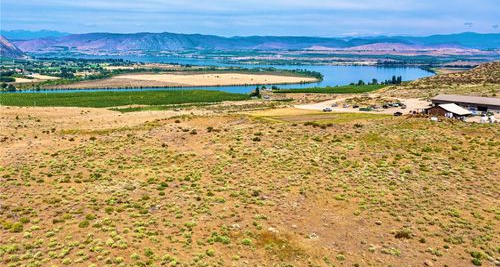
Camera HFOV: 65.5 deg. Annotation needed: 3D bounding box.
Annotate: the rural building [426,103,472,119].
[{"bbox_3d":[111.206,-12.890,218.914,11.945,6.522,21.689,-8,15,-31],"label":"rural building"}]

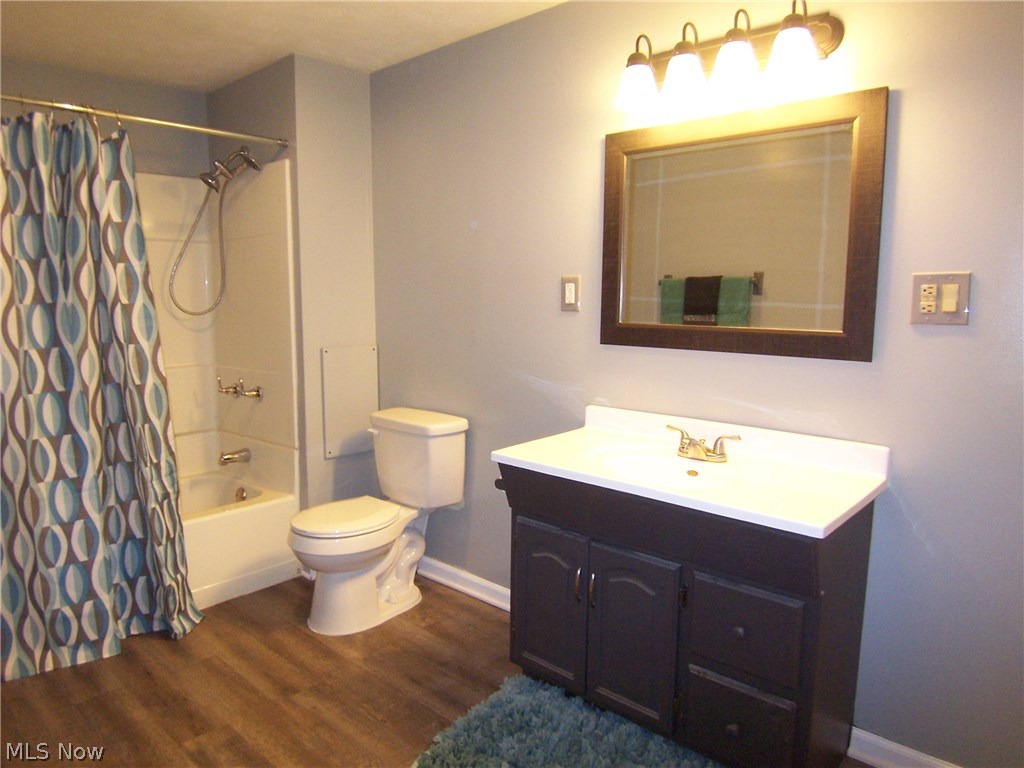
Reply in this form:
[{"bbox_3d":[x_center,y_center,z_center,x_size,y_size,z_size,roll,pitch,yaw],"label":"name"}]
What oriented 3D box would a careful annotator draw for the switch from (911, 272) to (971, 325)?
[{"bbox_3d":[1.024,-0.203,1.628,0.121,0.123,0.010,7,10,41],"label":"switch"}]

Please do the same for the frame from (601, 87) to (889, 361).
[{"bbox_3d":[0.615,-0.423,1.955,0.811,0.660,0.030,7,10,41],"label":"frame"}]

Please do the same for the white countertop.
[{"bbox_3d":[0.453,0.192,1.868,0.935,0.107,0.494,7,10,41],"label":"white countertop"}]

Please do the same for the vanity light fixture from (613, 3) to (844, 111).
[{"bbox_3d":[0.550,-0.899,1.845,0.612,0.217,0.185,7,10,41],"label":"vanity light fixture"}]

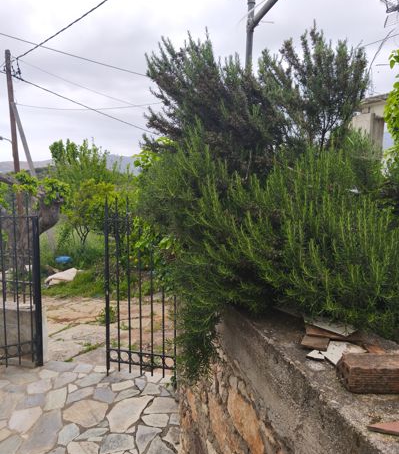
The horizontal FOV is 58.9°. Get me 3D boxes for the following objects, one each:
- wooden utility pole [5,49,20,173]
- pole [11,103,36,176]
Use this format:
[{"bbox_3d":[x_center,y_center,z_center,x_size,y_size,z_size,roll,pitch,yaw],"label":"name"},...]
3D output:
[{"bbox_3d":[-6.478,-2.575,12.500,0.185,7.098,0.185,-2,5,0],"label":"wooden utility pole"},{"bbox_3d":[-5.856,-1.703,12.475,0.150,5.407,0.150,-15,3,0],"label":"pole"}]

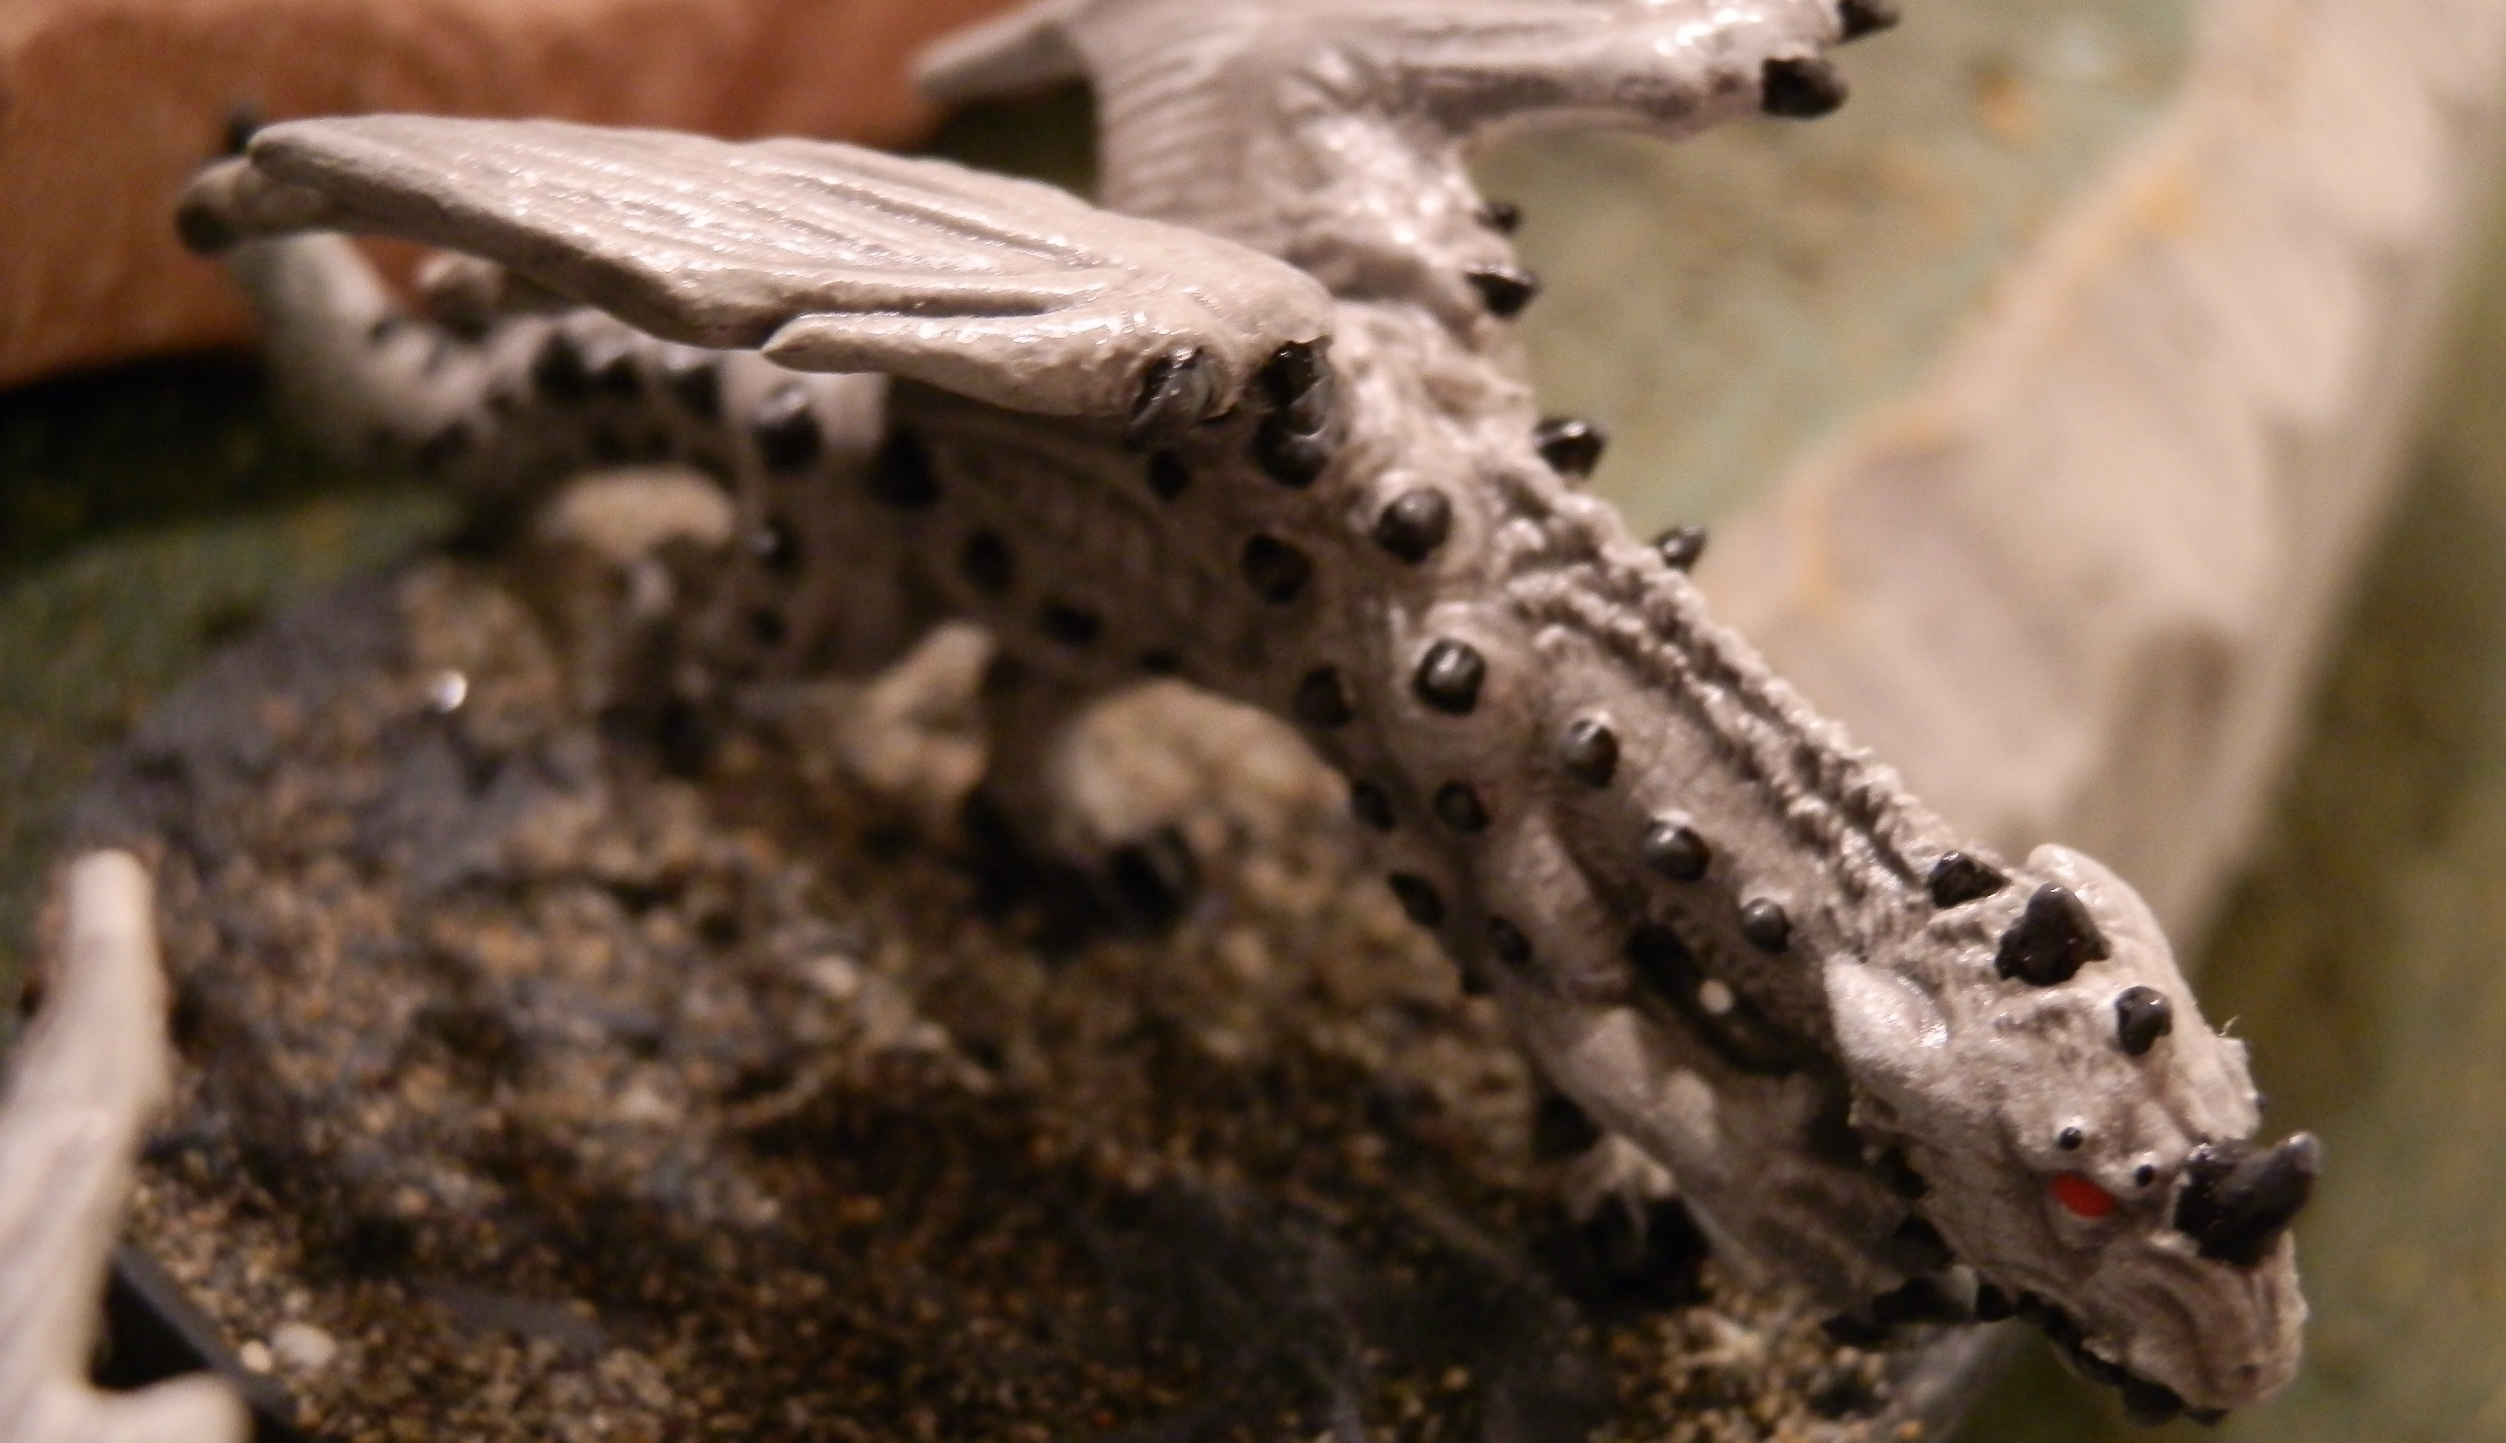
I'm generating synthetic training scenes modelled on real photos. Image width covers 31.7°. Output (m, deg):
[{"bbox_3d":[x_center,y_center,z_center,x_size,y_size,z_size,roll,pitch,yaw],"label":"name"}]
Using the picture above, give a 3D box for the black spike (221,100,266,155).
[{"bbox_3d":[-0.029,-0.017,0.128,0.001,0.002,0.001,0,18,0],"label":"black spike"}]

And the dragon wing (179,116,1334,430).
[{"bbox_3d":[-0.015,-0.014,0.135,0.043,0.006,0.017,10,40,30],"label":"dragon wing"}]

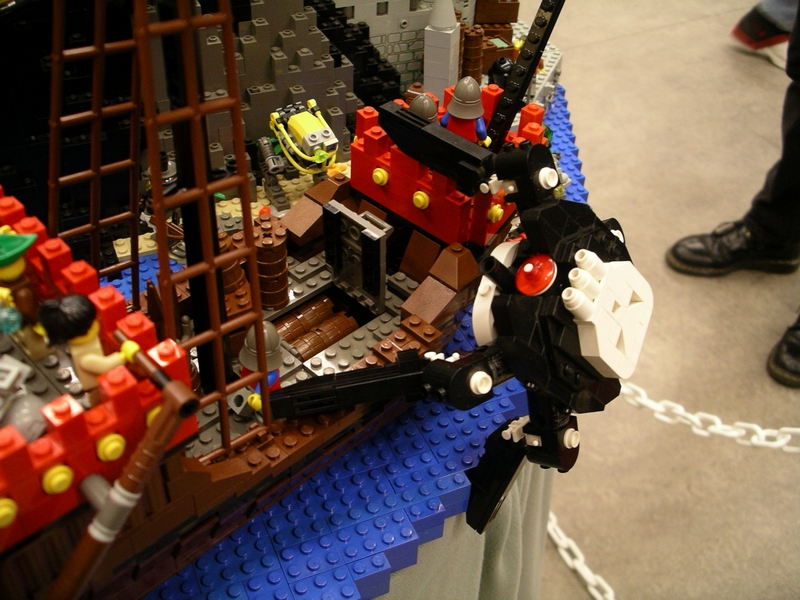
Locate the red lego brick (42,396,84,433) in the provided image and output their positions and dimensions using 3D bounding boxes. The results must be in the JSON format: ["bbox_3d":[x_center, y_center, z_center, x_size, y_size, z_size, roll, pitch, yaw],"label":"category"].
[{"bbox_3d":[-0.089,0.032,0.228,0.008,0.011,0.008,34,49,31],"label":"red lego brick"}]

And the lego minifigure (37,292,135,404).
[{"bbox_3d":[-0.090,0.016,0.252,0.025,0.042,0.022,-19,45,-24],"label":"lego minifigure"}]

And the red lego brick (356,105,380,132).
[{"bbox_3d":[-0.014,-0.081,0.387,0.008,0.011,0.008,-24,47,-29],"label":"red lego brick"}]

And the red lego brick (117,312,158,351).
[{"bbox_3d":[-0.078,0.010,0.254,0.008,0.011,0.008,-32,52,-33],"label":"red lego brick"}]

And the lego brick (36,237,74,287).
[{"bbox_3d":[-0.112,-0.014,0.279,0.008,0.011,0.008,-32,52,-33],"label":"lego brick"}]

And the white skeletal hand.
[{"bbox_3d":[0.077,0.003,0.320,0.008,0.046,0.040,0,59,47],"label":"white skeletal hand"}]

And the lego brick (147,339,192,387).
[{"bbox_3d":[-0.067,0.018,0.246,0.008,0.011,0.008,-32,52,-33],"label":"lego brick"}]

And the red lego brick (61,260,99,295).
[{"bbox_3d":[-0.100,-0.006,0.270,0.008,0.011,0.008,34,49,31],"label":"red lego brick"}]

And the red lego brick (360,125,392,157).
[{"bbox_3d":[-0.010,-0.070,0.377,0.008,0.011,0.008,33,50,29],"label":"red lego brick"}]

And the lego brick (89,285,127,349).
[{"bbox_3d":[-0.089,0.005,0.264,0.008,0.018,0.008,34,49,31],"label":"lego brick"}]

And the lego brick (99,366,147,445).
[{"bbox_3d":[-0.078,0.025,0.237,0.008,0.011,0.008,-32,52,-33],"label":"lego brick"}]

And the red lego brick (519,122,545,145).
[{"bbox_3d":[0.059,-0.073,0.382,0.008,0.011,0.008,27,46,25],"label":"red lego brick"}]

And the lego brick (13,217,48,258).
[{"bbox_3d":[-0.123,-0.021,0.287,0.008,0.011,0.008,-32,52,-33],"label":"lego brick"}]

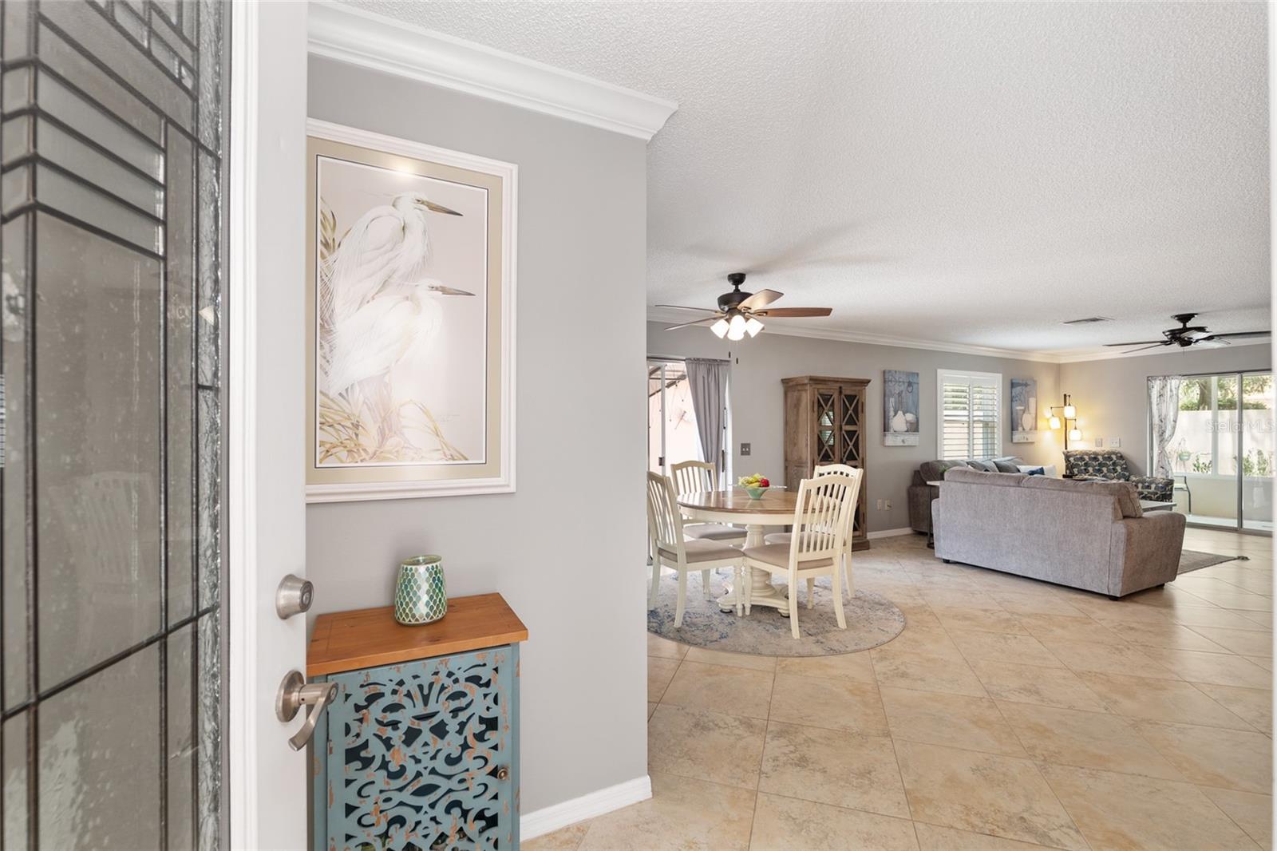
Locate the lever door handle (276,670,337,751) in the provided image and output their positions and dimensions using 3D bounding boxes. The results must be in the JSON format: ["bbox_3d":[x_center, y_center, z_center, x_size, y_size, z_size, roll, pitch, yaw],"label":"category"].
[{"bbox_3d":[-0.465,0.391,0.738,0.065,0.076,0.138,0,0,-9],"label":"lever door handle"}]

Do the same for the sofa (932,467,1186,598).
[{"bbox_3d":[3.723,0.868,4.877,0.970,0.940,1.530,0,-1,-26],"label":"sofa"}]

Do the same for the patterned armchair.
[{"bbox_3d":[6.163,0.855,6.859,0.770,1.000,0.860,0,-1,5],"label":"patterned armchair"}]

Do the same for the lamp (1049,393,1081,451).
[{"bbox_3d":[6.231,0.467,7.737,0.380,1.800,0.340,-1,-1,39],"label":"lamp"}]

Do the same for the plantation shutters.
[{"bbox_3d":[4.467,-0.054,7.156,1.370,1.340,0.080,0,-1,-26],"label":"plantation shutters"}]

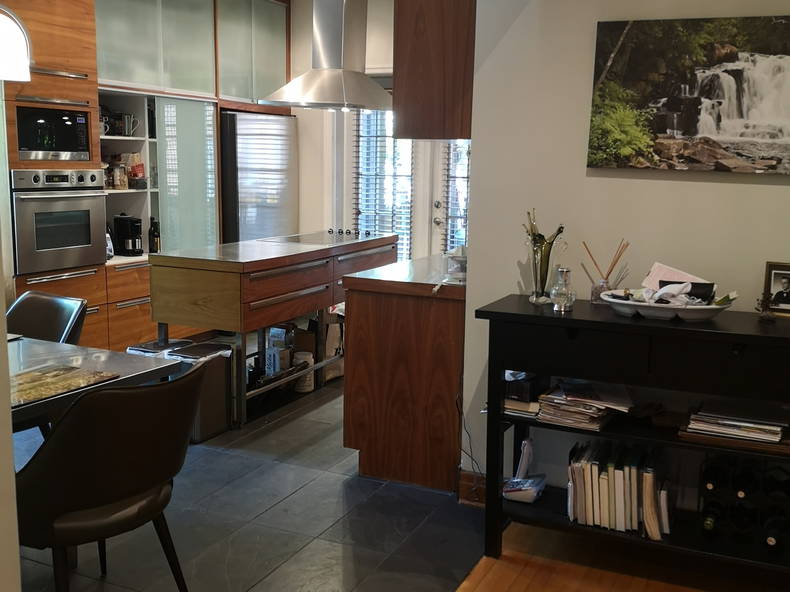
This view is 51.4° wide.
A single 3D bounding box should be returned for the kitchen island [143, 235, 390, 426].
[{"bbox_3d":[-0.692,0.101,5.398,0.670,0.886,1.970,5,10,24],"label":"kitchen island"}]

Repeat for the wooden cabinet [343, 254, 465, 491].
[{"bbox_3d":[0.283,0.307,4.125,0.600,0.912,1.200,5,10,24],"label":"wooden cabinet"}]

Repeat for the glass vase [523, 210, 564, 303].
[{"bbox_3d":[0.551,-0.143,3.095,0.130,0.335,0.120,5,10,24],"label":"glass vase"}]

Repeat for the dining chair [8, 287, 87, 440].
[{"bbox_3d":[-1.593,0.438,3.430,0.520,0.820,0.570,5,10,24],"label":"dining chair"}]

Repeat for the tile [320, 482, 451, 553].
[{"bbox_3d":[-0.029,0.896,3.344,0.307,0.012,0.610,5,10,24],"label":"tile"}]

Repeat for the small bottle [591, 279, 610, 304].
[{"bbox_3d":[0.775,-0.014,3.092,0.070,0.093,0.065,5,10,24],"label":"small bottle"}]

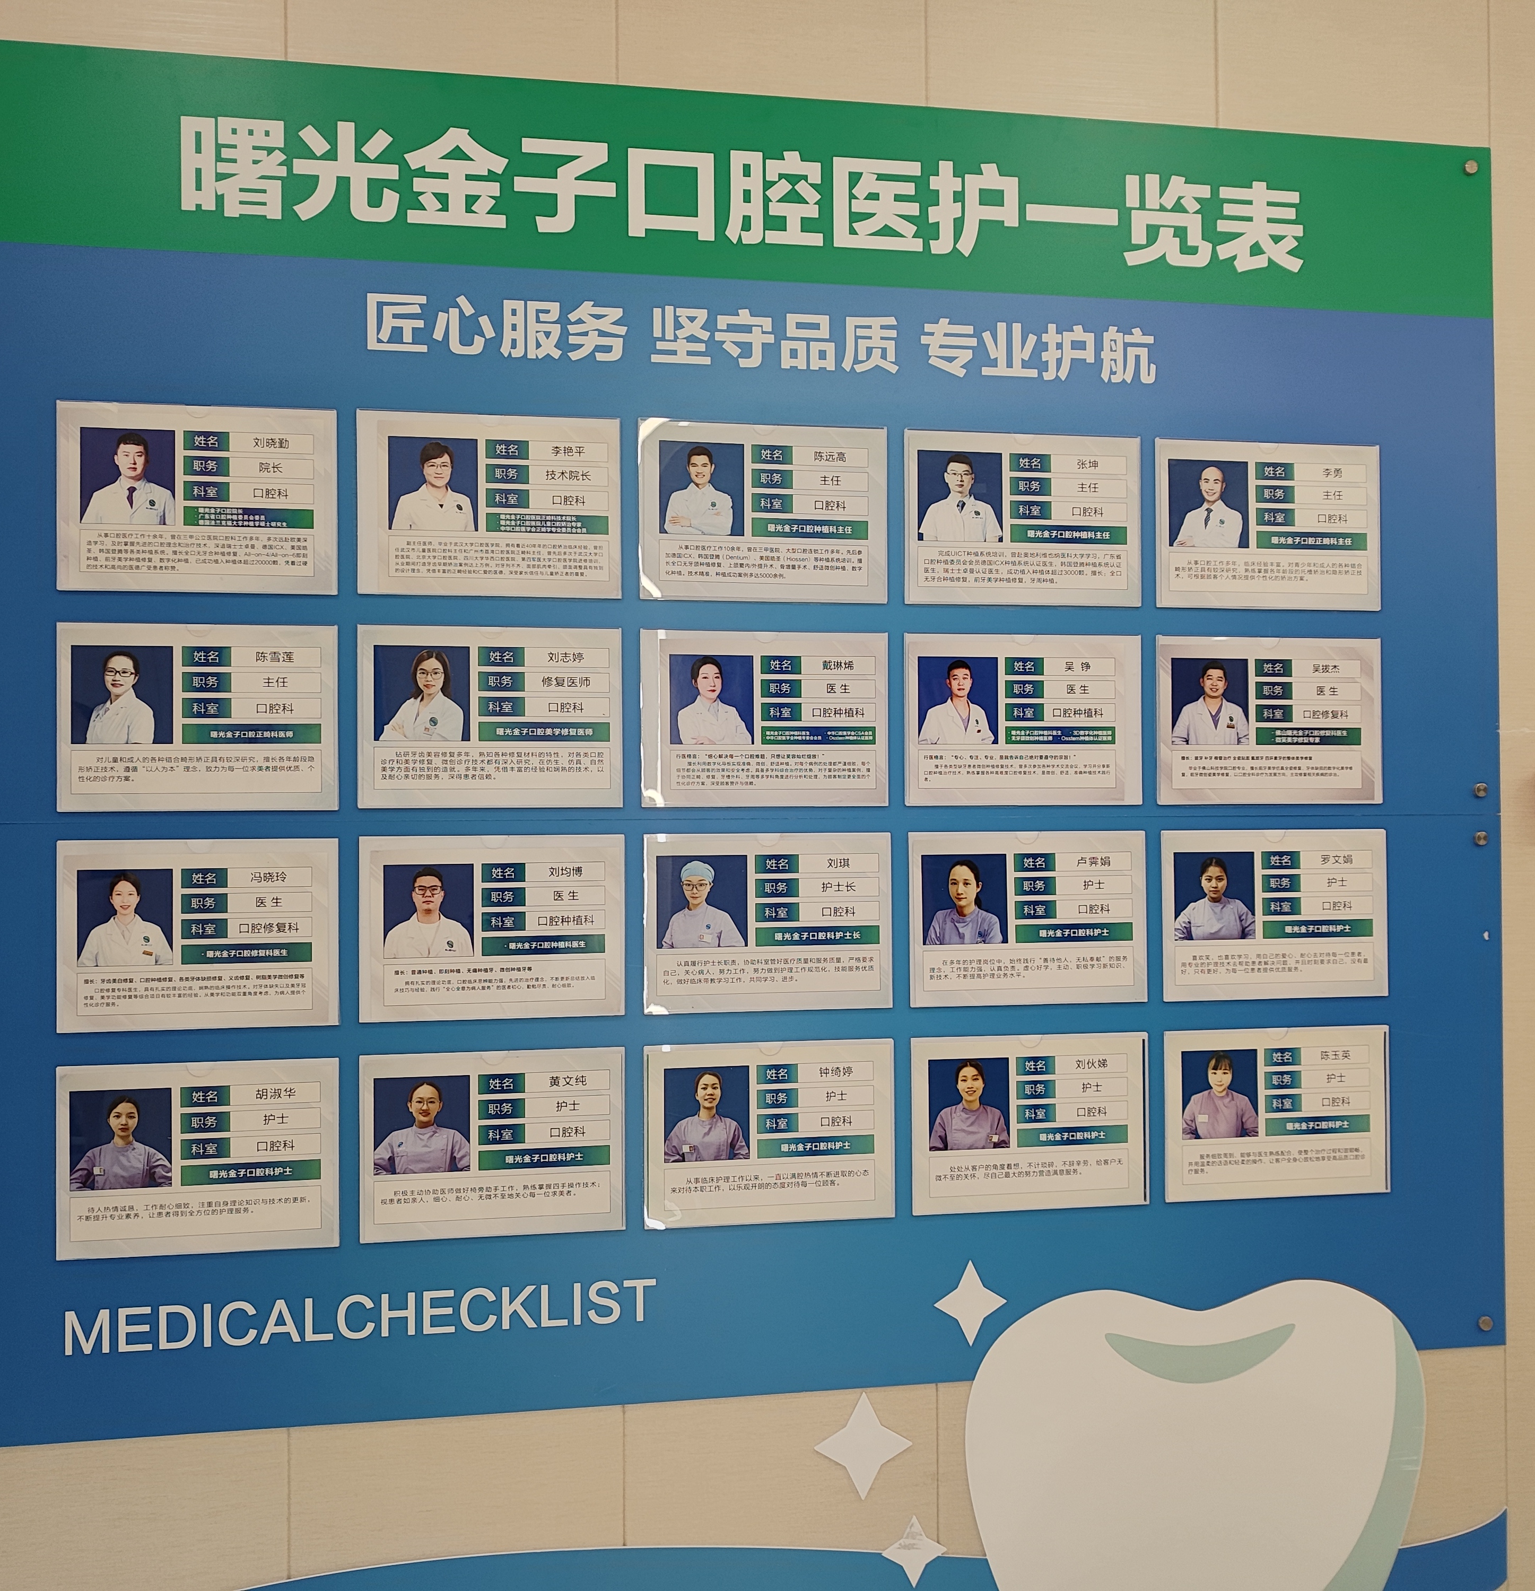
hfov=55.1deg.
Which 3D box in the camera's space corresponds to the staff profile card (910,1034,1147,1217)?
[{"bbox_3d":[0.328,0.407,1.830,0.306,0.215,0.008,0,-1,-9],"label":"staff profile card"}]

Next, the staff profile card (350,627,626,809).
[{"bbox_3d":[-0.324,-0.091,1.735,0.306,0.215,0.008,0,-1,-9],"label":"staff profile card"}]

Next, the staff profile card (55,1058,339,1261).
[{"bbox_3d":[-0.645,0.413,1.677,0.306,0.215,0.008,0,-1,-9],"label":"staff profile card"}]

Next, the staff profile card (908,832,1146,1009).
[{"bbox_3d":[0.326,0.153,1.834,0.306,0.215,0.008,0,-1,-9],"label":"staff profile card"}]

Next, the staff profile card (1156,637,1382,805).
[{"bbox_3d":[0.654,-0.096,1.909,0.312,0.217,0.008,0,-1,-9],"label":"staff profile card"}]

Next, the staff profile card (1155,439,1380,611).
[{"bbox_3d":[0.645,-0.346,1.892,0.306,0.215,0.008,0,-1,-9],"label":"staff profile card"}]

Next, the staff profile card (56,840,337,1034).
[{"bbox_3d":[-0.647,0.159,1.680,0.306,0.215,0.008,0,-1,-9],"label":"staff profile card"}]

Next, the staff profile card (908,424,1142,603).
[{"bbox_3d":[0.325,-0.348,1.861,0.309,0.217,0.008,0,-1,-9],"label":"staff profile card"}]

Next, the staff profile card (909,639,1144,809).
[{"bbox_3d":[0.321,-0.094,1.837,0.306,0.215,0.008,0,-1,-9],"label":"staff profile card"}]

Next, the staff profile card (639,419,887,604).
[{"bbox_3d":[-0.003,-0.344,1.790,0.306,0.215,0.008,0,-1,-9],"label":"staff profile card"}]

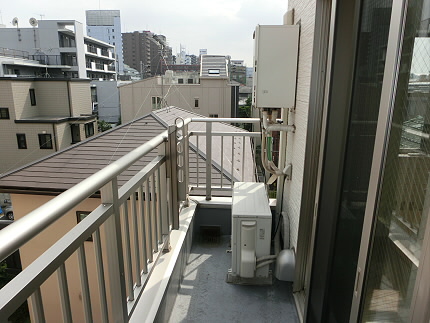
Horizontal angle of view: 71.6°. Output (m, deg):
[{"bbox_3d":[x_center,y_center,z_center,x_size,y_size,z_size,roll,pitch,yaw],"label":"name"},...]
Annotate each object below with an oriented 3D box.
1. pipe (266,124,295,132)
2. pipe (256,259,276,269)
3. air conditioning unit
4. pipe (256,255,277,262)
[{"bbox_3d":[0.554,-0.282,2.525,0.242,0.050,0.052,0,15,5],"label":"pipe"},{"bbox_3d":[0.401,0.788,2.307,0.174,0.028,0.028,-13,17,-13],"label":"pipe"},{"bbox_3d":[0.306,0.597,2.650,0.305,0.591,0.750,1,15,4],"label":"air conditioning unit"},{"bbox_3d":[0.399,0.744,2.296,0.172,0.028,0.028,-8,16,-14],"label":"pipe"}]

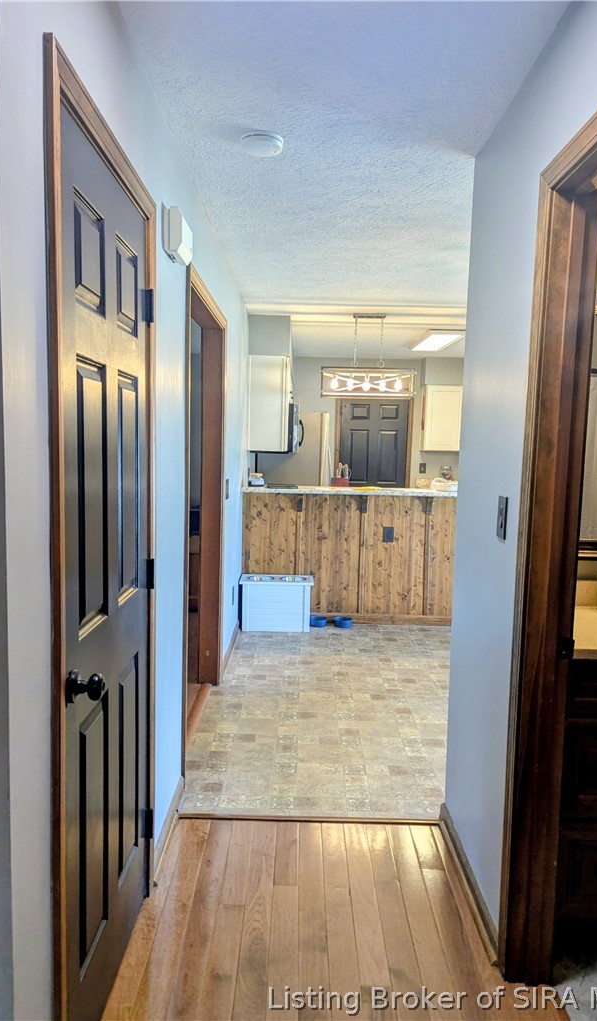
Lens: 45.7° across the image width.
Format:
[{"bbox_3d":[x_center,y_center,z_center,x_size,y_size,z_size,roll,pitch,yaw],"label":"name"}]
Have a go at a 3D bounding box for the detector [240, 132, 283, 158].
[{"bbox_3d":[-0.120,-1.235,2.400,0.142,0.042,0.142,1,6,0],"label":"detector"}]

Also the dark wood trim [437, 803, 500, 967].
[{"bbox_3d":[0.553,1.196,2.356,0.024,0.074,0.760,1,6,0],"label":"dark wood trim"}]

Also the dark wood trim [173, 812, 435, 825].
[{"bbox_3d":[0.044,1.177,2.709,1.000,0.015,0.033,1,6,0],"label":"dark wood trim"}]

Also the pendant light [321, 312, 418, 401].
[{"bbox_3d":[0.560,-1.243,5.743,0.750,0.660,0.230,1,6,0],"label":"pendant light"}]

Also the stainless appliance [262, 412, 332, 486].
[{"bbox_3d":[-0.040,-0.162,7.481,0.730,1.700,0.740,1,6,0],"label":"stainless appliance"}]

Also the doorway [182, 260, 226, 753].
[{"bbox_3d":[-0.508,0.022,3.512,0.140,2.100,1.300,1,6,0],"label":"doorway"}]

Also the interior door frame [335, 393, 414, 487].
[{"bbox_3d":[0.923,-0.476,8.822,0.950,2.100,0.140,1,6,0],"label":"interior door frame"}]

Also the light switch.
[{"bbox_3d":[0.592,0.021,2.056,0.014,0.119,0.076,1,6,0],"label":"light switch"}]

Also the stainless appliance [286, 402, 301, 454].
[{"bbox_3d":[-0.204,-0.731,6.359,0.410,0.420,0.760,1,6,0],"label":"stainless appliance"}]

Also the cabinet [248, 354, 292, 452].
[{"bbox_3d":[-0.244,-0.901,6.042,0.325,0.780,0.400,1,6,0],"label":"cabinet"}]

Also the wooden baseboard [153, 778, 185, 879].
[{"bbox_3d":[-0.469,1.145,2.619,0.024,0.072,0.620,1,6,0],"label":"wooden baseboard"}]

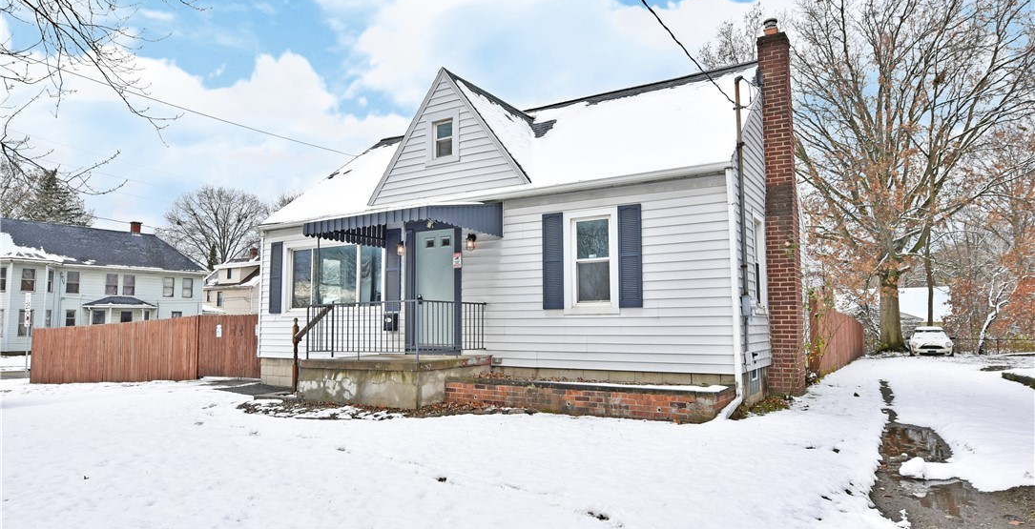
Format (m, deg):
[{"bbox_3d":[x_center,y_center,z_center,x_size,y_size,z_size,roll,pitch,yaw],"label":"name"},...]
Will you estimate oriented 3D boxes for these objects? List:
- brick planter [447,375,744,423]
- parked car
[{"bbox_3d":[0.901,1.844,8.512,4.050,0.410,0.980,-4,-7,31],"label":"brick planter"},{"bbox_3d":[20.105,3.728,29.434,1.760,1.420,3.720,-3,-6,32],"label":"parked car"}]

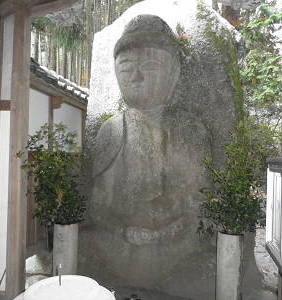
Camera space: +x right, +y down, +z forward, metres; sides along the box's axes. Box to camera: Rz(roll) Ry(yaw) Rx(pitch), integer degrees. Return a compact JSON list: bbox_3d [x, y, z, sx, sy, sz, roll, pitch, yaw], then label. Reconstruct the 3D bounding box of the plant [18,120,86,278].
[{"bbox_3d":[-0.910,0.610,3.200,0.710,1.780,0.660,1,-2,0],"label":"plant"}]

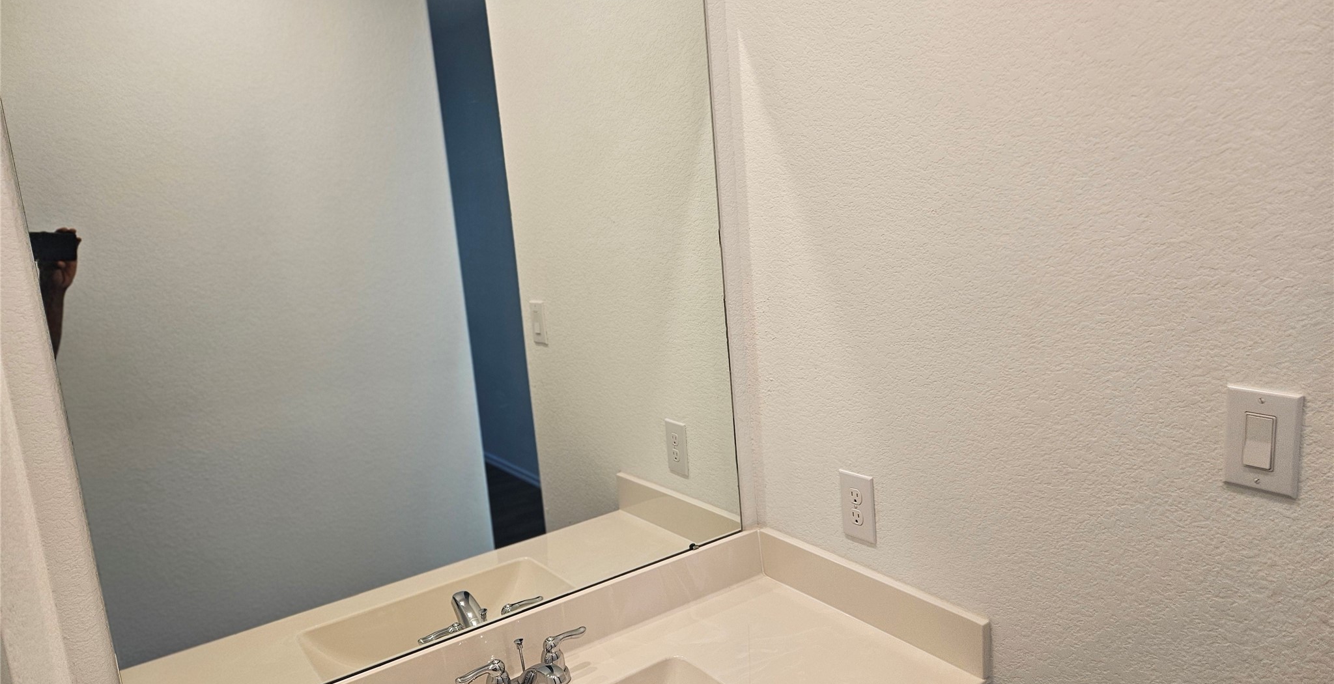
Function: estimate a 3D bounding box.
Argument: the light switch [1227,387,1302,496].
[{"bbox_3d":[0.706,0.119,1.053,0.010,0.124,0.079,-11,12,-34],"label":"light switch"}]

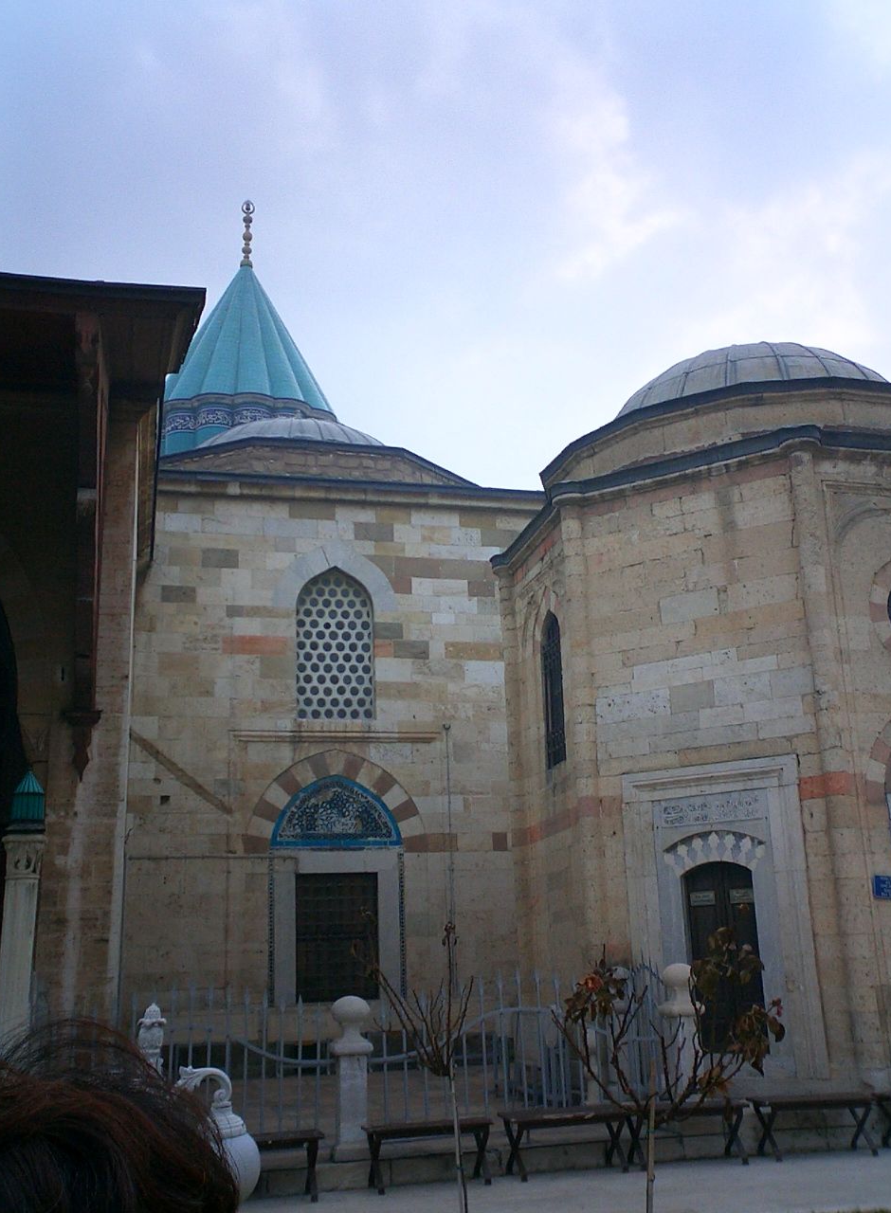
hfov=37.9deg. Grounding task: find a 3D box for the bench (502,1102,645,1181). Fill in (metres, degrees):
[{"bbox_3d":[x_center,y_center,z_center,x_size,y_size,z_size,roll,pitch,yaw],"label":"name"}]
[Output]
[{"bbox_3d":[1.036,4.609,11.127,1.060,0.475,0.420,3,-17,-15],"label":"bench"}]

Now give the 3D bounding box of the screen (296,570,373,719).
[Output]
[{"bbox_3d":[-1.776,0.584,20.566,1.220,2.540,0.200,2,-17,-13],"label":"screen"}]

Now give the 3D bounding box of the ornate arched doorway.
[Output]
[{"bbox_3d":[3.379,4.183,15.624,0.930,2.220,0.220,-12,-19,30],"label":"ornate arched doorway"}]

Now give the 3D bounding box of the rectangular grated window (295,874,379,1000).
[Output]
[{"bbox_3d":[-1.617,4.906,19.286,1.250,1.900,0.180,2,-17,-13],"label":"rectangular grated window"}]

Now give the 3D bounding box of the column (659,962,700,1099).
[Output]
[{"bbox_3d":[2.214,3.992,12.165,0.350,1.262,0.350,3,-17,-15],"label":"column"}]

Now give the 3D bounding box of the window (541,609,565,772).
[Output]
[{"bbox_3d":[1.573,1.161,18.843,0.170,2.300,0.840,2,-17,-13],"label":"window"}]

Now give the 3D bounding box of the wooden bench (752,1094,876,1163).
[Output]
[{"bbox_3d":[3.341,4.714,11.739,1.060,0.475,0.420,1,-17,-11],"label":"wooden bench"}]

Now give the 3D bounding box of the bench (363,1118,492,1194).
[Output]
[{"bbox_3d":[-0.163,4.525,10.709,1.060,0.475,0.420,3,-17,-15],"label":"bench"}]

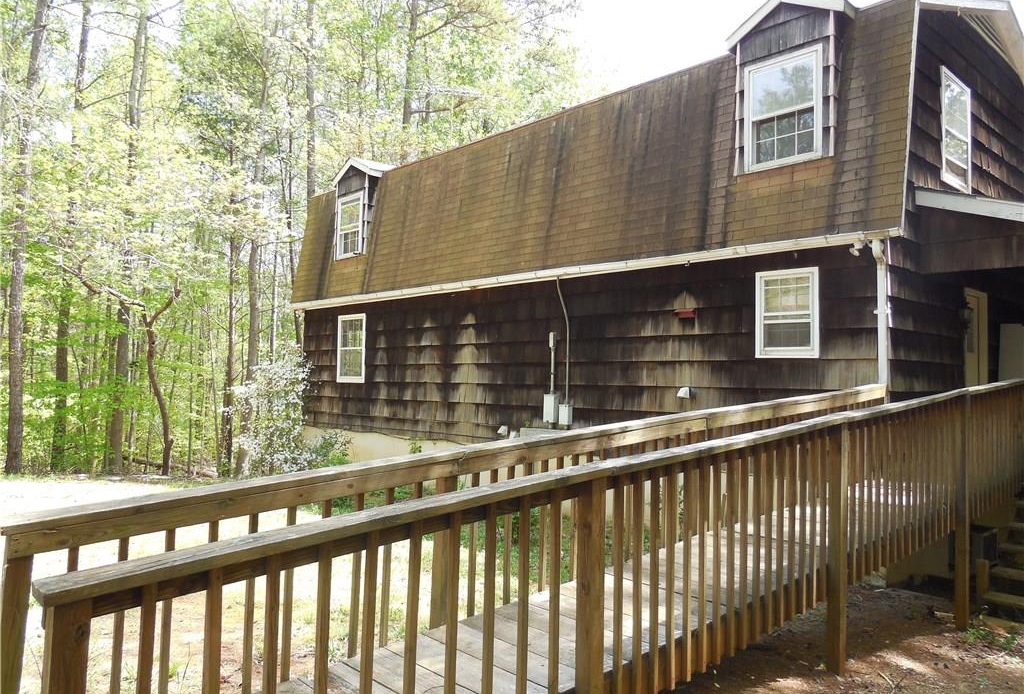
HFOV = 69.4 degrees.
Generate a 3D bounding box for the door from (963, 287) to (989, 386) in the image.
[{"bbox_3d":[6.545,0.276,10.504,1.020,2.100,0.120,4,-4,-43],"label":"door"}]

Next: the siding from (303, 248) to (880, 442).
[{"bbox_3d":[-0.426,0.348,12.953,0.150,2.800,13.250,4,-4,-43],"label":"siding"}]

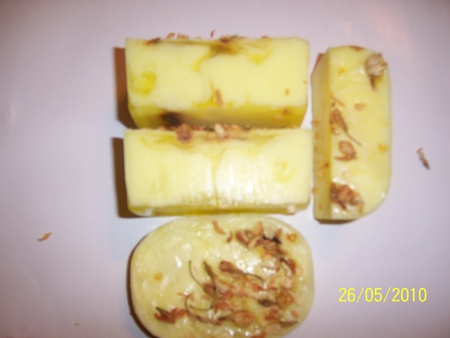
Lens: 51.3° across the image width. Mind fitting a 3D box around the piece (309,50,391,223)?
[{"bbox_3d":[0.062,-0.015,0.231,0.029,0.030,0.080,2,82,-3],"label":"piece"}]

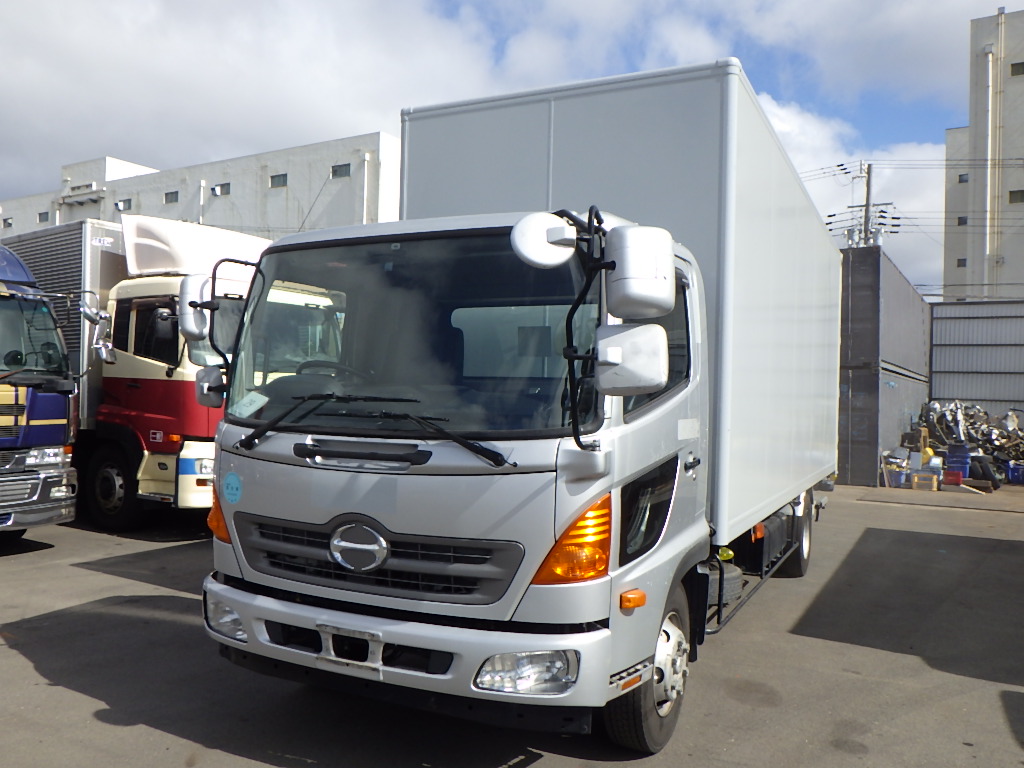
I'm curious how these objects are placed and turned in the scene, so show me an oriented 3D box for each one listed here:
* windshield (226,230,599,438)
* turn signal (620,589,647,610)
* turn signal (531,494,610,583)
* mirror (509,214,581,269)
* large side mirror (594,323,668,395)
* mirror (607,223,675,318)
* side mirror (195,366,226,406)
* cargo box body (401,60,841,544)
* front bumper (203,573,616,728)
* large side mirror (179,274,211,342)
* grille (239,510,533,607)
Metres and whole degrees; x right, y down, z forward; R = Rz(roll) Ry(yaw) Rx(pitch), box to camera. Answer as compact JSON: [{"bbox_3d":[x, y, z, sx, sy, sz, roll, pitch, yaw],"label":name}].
[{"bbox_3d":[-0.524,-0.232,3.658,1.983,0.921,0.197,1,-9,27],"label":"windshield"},{"bbox_3d":[0.484,0.857,3.300,0.056,0.080,0.179,1,-1,27],"label":"turn signal"},{"bbox_3d":[0.225,0.589,3.150,0.291,0.362,0.122,1,-1,13],"label":"turn signal"},{"bbox_3d":[0.114,-0.502,2.895,0.235,0.235,0.094,2,-26,3],"label":"mirror"},{"bbox_3d":[0.429,-0.092,2.975,0.249,0.249,0.122,2,-1,5],"label":"large side mirror"},{"bbox_3d":[0.458,-0.404,2.973,0.240,0.334,0.094,2,-1,5],"label":"mirror"},{"bbox_3d":[-1.529,0.008,4.201,0.094,0.211,0.188,3,-2,-44],"label":"side mirror"},{"bbox_3d":[1.660,-0.385,8.012,2.256,2.728,6.448,1,-1,27],"label":"cargo box body"},{"bbox_3d":[-0.609,1.118,3.544,2.124,0.385,0.310,1,-1,27],"label":"front bumper"},{"bbox_3d":[-1.595,-0.379,4.160,0.085,0.338,0.235,3,-2,-44],"label":"large side mirror"},{"bbox_3d":[-0.642,0.697,3.459,1.485,0.329,0.122,1,-1,27],"label":"grille"}]

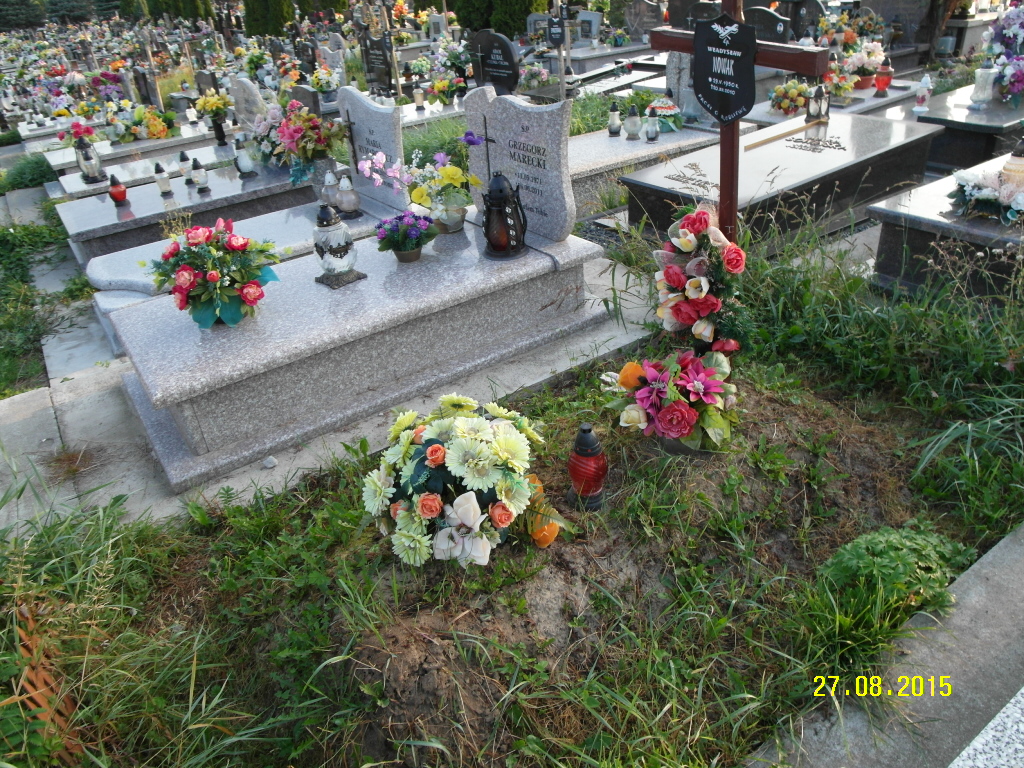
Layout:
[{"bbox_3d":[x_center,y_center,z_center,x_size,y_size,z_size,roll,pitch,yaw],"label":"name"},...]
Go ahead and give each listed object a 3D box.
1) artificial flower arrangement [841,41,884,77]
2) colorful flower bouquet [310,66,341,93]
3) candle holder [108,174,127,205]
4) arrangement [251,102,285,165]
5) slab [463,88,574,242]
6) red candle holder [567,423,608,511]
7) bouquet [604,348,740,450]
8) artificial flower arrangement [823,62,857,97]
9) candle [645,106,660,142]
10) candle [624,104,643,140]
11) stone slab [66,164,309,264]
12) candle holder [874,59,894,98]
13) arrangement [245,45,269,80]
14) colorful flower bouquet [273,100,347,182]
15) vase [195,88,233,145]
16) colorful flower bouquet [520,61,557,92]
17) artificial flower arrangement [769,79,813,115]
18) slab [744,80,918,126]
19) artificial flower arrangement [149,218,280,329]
[{"bbox_3d":[3.014,-2.783,6.080,0.340,0.270,0.360,-23,35,-27],"label":"artificial flower arrangement"},{"bbox_3d":[-2.336,-3.816,8.899,0.362,0.295,0.326,-12,30,-10],"label":"colorful flower bouquet"},{"bbox_3d":[-2.593,-1.264,4.634,0.112,0.185,0.112,-23,35,-27],"label":"candle holder"},{"bbox_3d":[-1.853,-1.922,5.469,0.330,0.430,0.320,-14,30,-14],"label":"arrangement"},{"bbox_3d":[0.044,-1.094,3.465,0.077,0.662,0.812,-23,34,-27],"label":"slab"},{"bbox_3d":[0.216,0.234,2.018,0.116,0.285,0.116,-4,30,2],"label":"red candle holder"},{"bbox_3d":[0.535,0.038,2.298,0.390,0.270,0.330,9,33,25],"label":"bouquet"},{"bbox_3d":[2.483,-2.294,5.370,0.245,0.248,0.233,7,32,22],"label":"artificial flower arrangement"},{"bbox_3d":[0.984,-1.820,4.974,0.100,0.228,0.100,-5,30,3],"label":"candle"},{"bbox_3d":[0.824,-1.778,4.825,0.137,0.230,0.137,-1,30,10],"label":"candle"},{"bbox_3d":[-2.230,-1.306,5.292,1.900,0.320,1.100,-23,34,-27],"label":"stone slab"},{"bbox_3d":[2.962,-2.426,5.635,0.135,0.288,0.135,-23,34,-27],"label":"candle holder"},{"bbox_3d":[-3.838,-4.828,10.669,0.313,0.494,0.298,-14,30,-13],"label":"arrangement"},{"bbox_3d":[-1.311,-1.576,4.595,0.440,0.460,0.400,-13,30,-11],"label":"colorful flower bouquet"},{"bbox_3d":[-2.704,-2.422,6.439,0.277,0.475,0.269,-16,31,-17],"label":"vase"},{"bbox_3d":[0.265,-3.323,7.686,0.340,0.260,0.380,-23,35,-27],"label":"colorful flower bouquet"},{"bbox_3d":[2.135,-2.198,5.429,0.280,0.250,0.280,5,31,20],"label":"artificial flower arrangement"},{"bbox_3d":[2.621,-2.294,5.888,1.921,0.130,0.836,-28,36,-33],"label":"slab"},{"bbox_3d":[-1.166,-0.434,2.794,0.466,0.409,0.410,-18,31,-19],"label":"artificial flower arrangement"}]

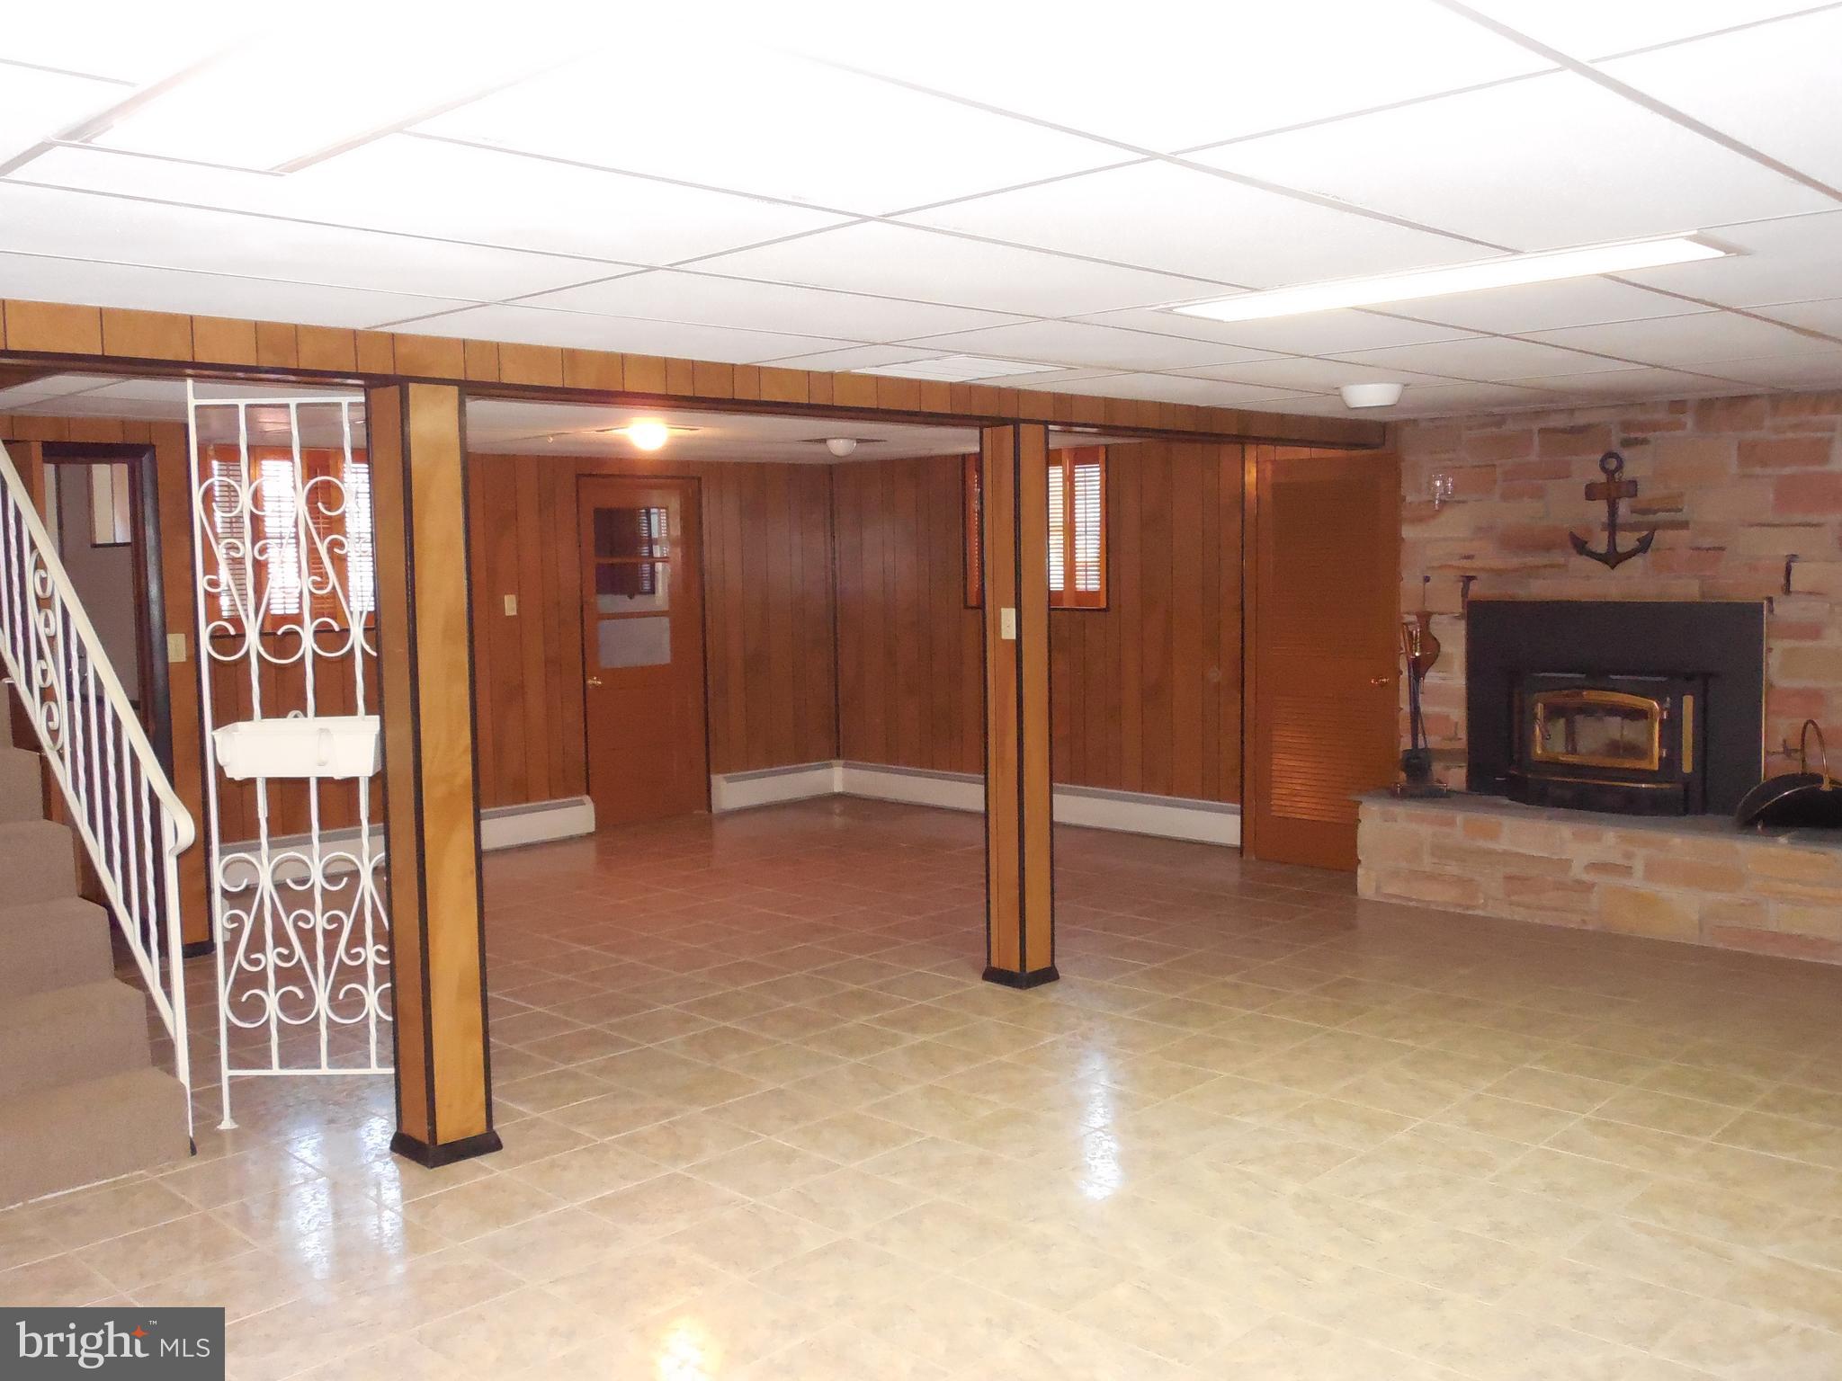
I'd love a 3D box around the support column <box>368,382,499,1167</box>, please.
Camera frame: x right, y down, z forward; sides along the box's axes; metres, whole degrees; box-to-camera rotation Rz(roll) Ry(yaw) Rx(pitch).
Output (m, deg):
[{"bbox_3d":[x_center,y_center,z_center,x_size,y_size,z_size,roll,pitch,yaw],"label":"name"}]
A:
[{"bbox_3d":[-1.295,0.218,4.364,0.204,2.030,0.204,4,7,44],"label":"support column"}]

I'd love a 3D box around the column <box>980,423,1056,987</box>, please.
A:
[{"bbox_3d":[0.357,0.049,6.063,0.204,2.030,0.204,4,7,44],"label":"column"}]

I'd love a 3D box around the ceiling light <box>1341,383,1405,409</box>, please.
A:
[{"bbox_3d":[1.628,-1.058,5.951,0.232,0.074,0.232,4,7,44],"label":"ceiling light"}]

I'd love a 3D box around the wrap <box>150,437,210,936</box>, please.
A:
[{"bbox_3d":[-3.030,-0.003,6.697,0.159,2.143,0.154,4,7,44],"label":"wrap"}]

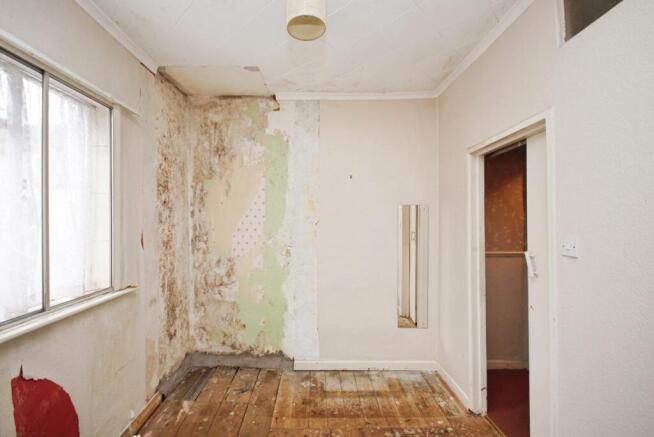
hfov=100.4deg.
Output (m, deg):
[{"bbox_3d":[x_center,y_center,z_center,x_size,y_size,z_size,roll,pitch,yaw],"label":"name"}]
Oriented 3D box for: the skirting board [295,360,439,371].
[{"bbox_3d":[0.389,1.470,2.740,1.460,0.095,0.022,0,0,0],"label":"skirting board"}]

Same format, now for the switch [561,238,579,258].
[{"bbox_3d":[1.175,0.140,1.324,0.013,0.086,0.086,0,0,-2],"label":"switch"}]

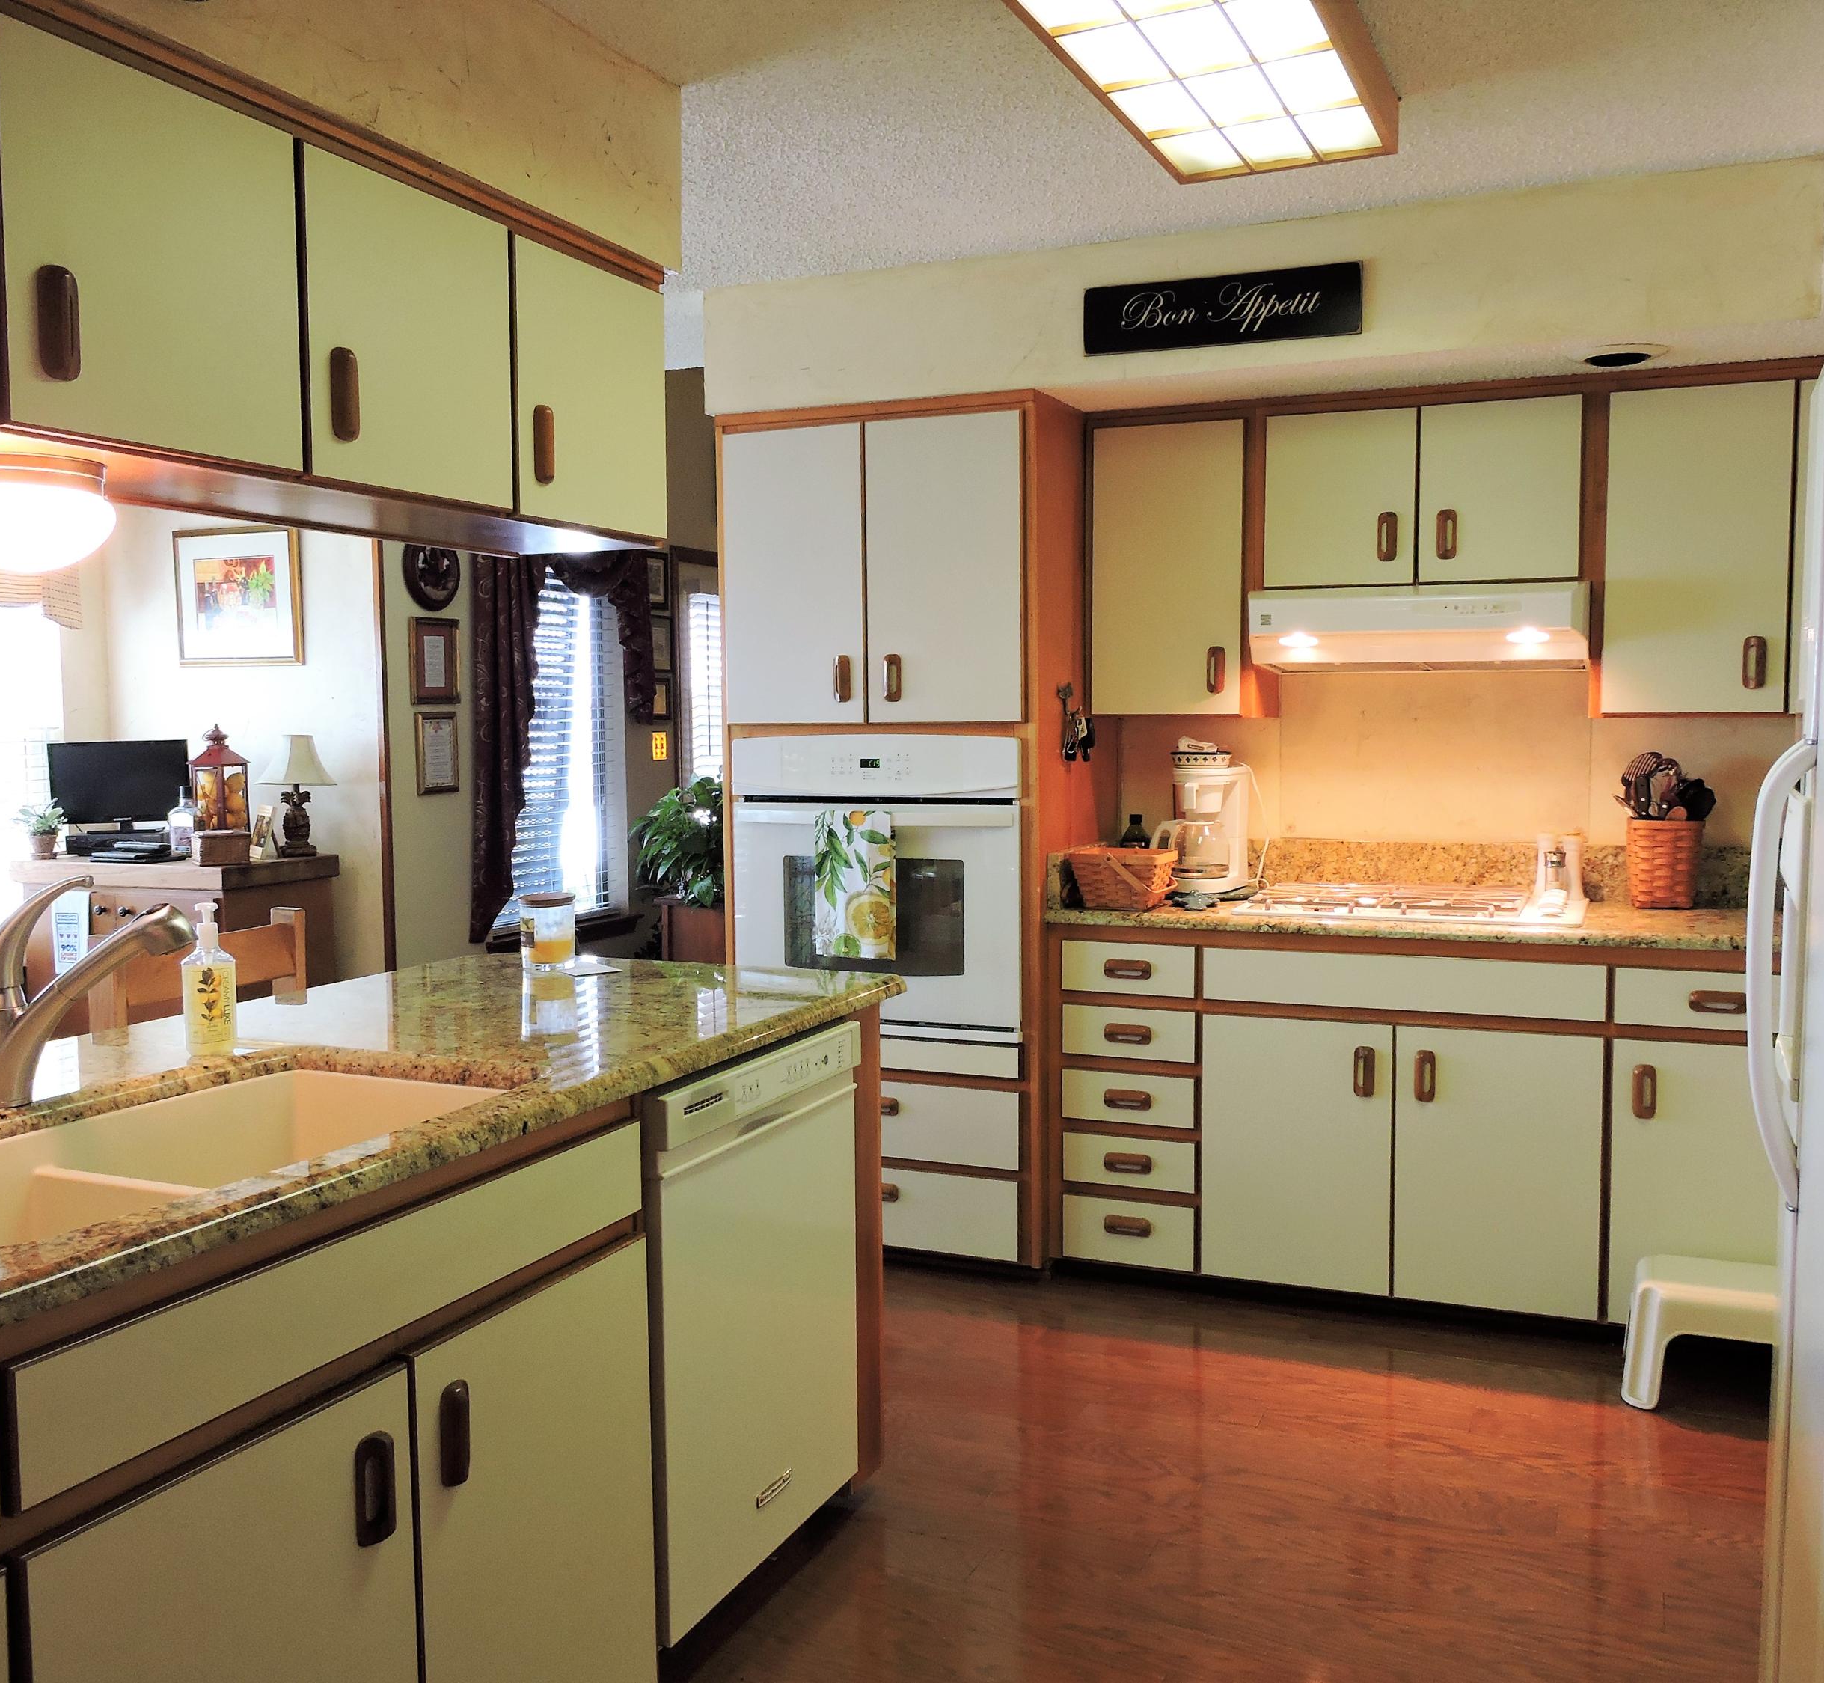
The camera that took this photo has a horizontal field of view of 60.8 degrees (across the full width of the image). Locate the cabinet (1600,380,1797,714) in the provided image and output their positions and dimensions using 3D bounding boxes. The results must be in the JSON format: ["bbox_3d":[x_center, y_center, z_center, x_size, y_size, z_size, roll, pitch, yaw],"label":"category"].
[{"bbox_3d":[1.779,-0.647,3.561,0.374,0.703,0.330,1,4,21],"label":"cabinet"}]

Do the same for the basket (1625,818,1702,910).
[{"bbox_3d":[1.787,0.054,3.700,0.165,0.200,0.155,1,5,20],"label":"basket"}]

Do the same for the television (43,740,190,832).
[{"bbox_3d":[-2.808,-0.198,5.500,0.500,0.335,0.140,0,4,0],"label":"television"}]

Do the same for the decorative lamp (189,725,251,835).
[{"bbox_3d":[-2.423,-0.181,5.450,0.165,0.450,0.165,1,5,20],"label":"decorative lamp"}]

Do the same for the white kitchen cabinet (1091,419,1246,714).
[{"bbox_3d":[0.689,-0.682,4.005,0.375,0.709,0.320,1,5,20],"label":"white kitchen cabinet"}]

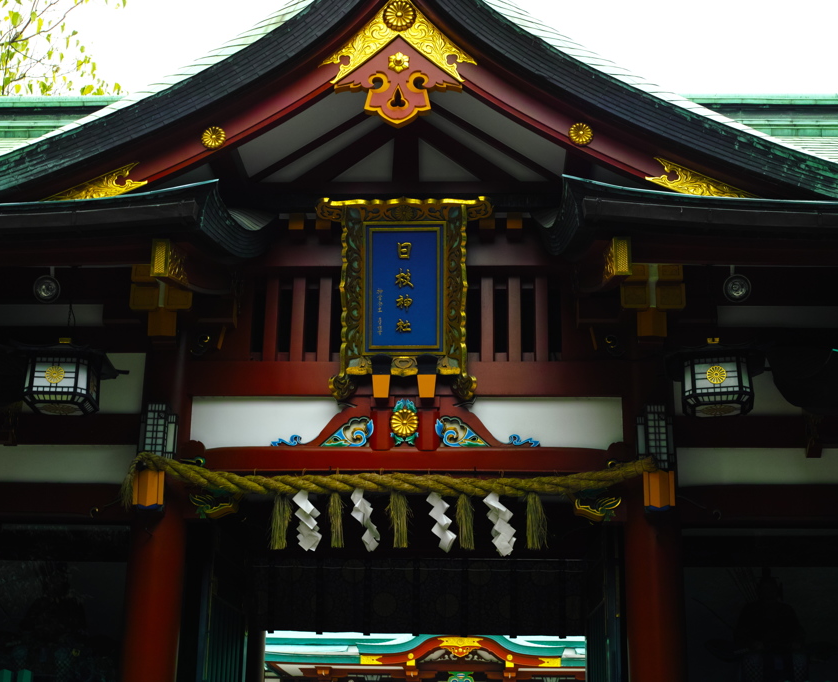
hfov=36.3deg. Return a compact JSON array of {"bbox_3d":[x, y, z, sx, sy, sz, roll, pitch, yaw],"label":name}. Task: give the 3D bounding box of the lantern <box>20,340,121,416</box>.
[{"bbox_3d":[-2.377,0.236,8.575,0.650,0.470,0.650,2,-18,-4],"label":"lantern"}]

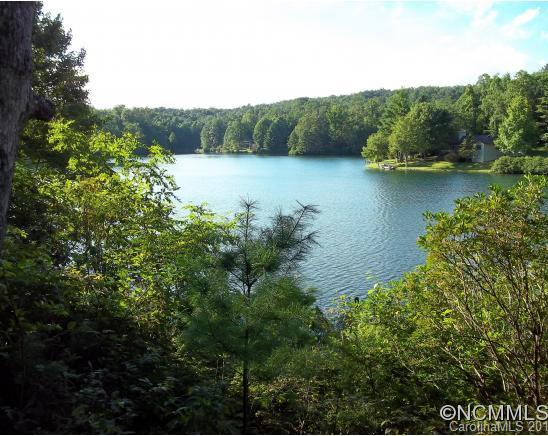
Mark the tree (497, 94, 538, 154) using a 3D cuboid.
[{"bbox_3d":[44.470,-16.980,98.000,7.670,11.140,7.440,0,8,0],"label":"tree"}]

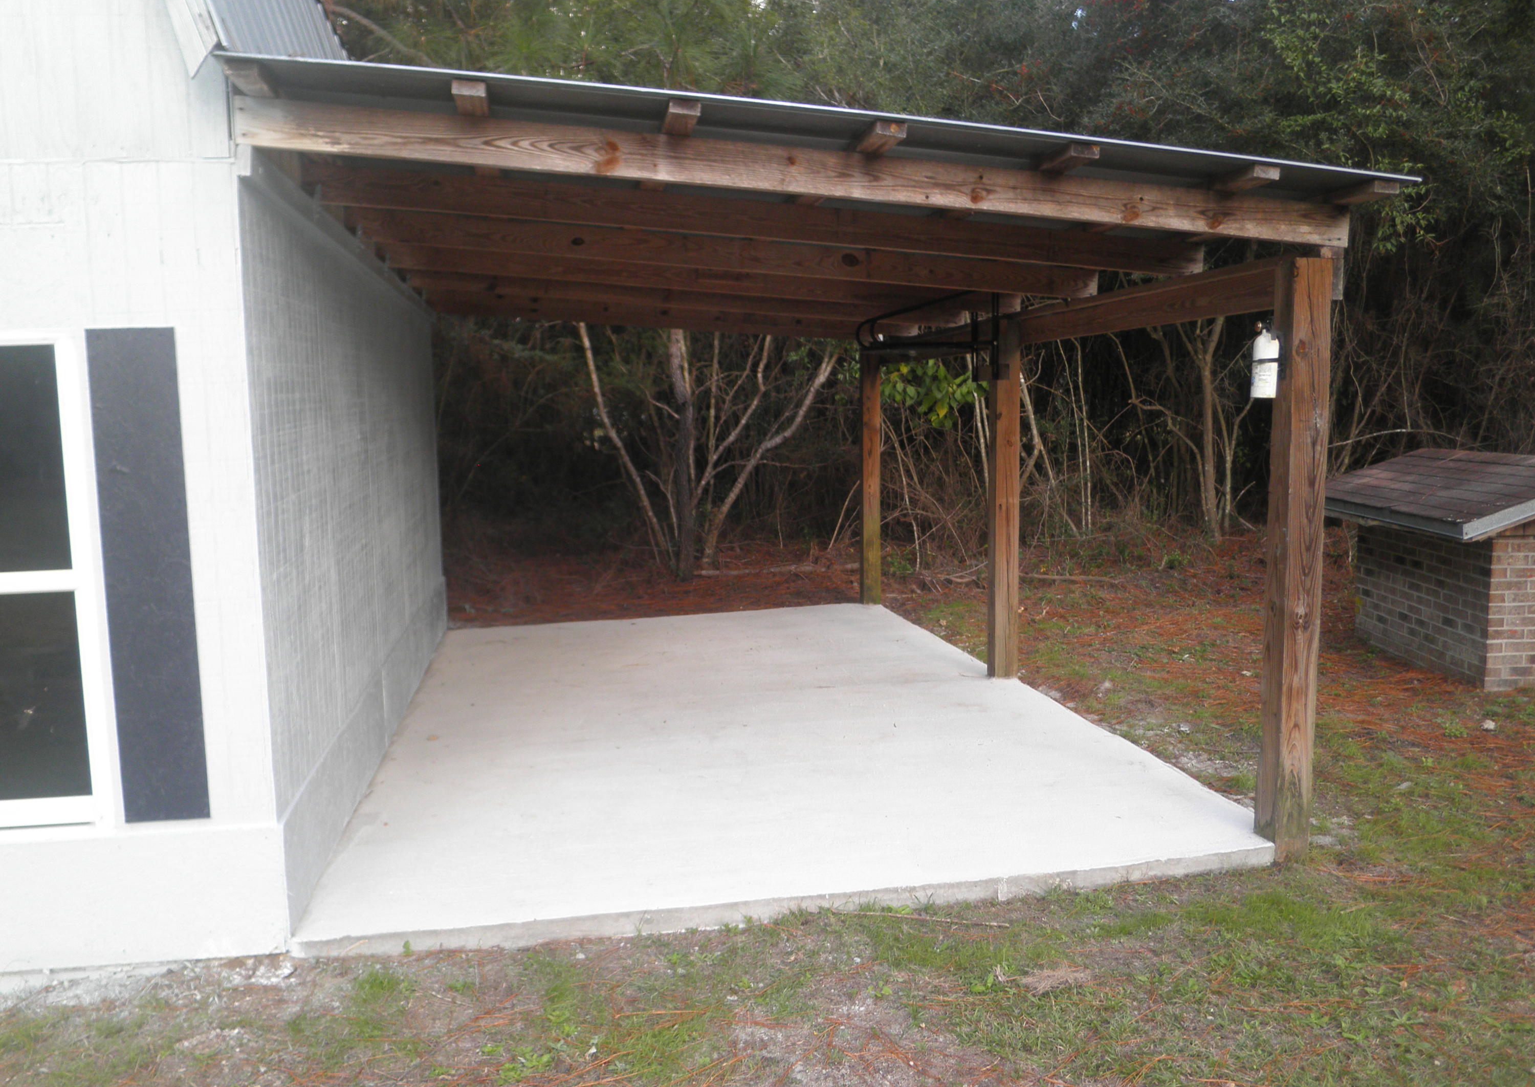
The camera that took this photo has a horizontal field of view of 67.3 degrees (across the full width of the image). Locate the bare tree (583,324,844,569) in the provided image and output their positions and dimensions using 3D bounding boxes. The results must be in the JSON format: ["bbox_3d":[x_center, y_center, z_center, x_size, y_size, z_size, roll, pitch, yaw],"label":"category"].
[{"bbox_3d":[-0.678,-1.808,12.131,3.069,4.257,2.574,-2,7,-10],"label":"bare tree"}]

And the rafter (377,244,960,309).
[{"bbox_3d":[-0.283,-1.498,6.541,3.680,0.138,0.038,2,6,-11],"label":"rafter"}]

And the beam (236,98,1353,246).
[{"bbox_3d":[0.246,-1.179,3.743,3.680,0.138,0.038,2,6,-11],"label":"beam"}]

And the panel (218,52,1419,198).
[{"bbox_3d":[-0.239,-1.614,6.533,3.738,0.025,6.272,2,6,-11],"label":"panel"}]

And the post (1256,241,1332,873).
[{"bbox_3d":[1.948,0.078,4.287,0.139,2.212,0.139,-2,7,-10],"label":"post"}]

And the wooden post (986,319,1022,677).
[{"bbox_3d":[1.434,-0.252,6.986,0.139,2.163,0.139,-2,7,-10],"label":"wooden post"}]

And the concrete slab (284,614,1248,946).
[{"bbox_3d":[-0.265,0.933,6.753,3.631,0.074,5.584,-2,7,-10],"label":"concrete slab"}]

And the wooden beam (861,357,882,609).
[{"bbox_3d":[0.864,-0.554,9.665,0.139,2.163,0.139,-2,7,-10],"label":"wooden beam"}]

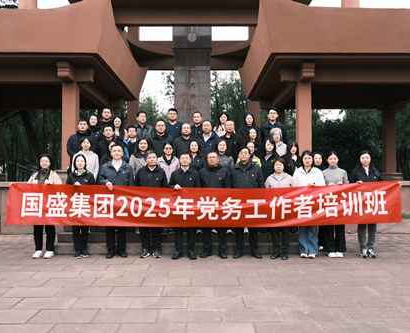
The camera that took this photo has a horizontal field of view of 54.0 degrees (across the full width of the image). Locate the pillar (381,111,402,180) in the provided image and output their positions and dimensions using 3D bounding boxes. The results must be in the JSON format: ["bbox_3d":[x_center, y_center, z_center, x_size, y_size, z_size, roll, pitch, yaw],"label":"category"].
[{"bbox_3d":[6.520,-0.743,14.250,0.630,2.550,0.630,0,-2,-1],"label":"pillar"}]

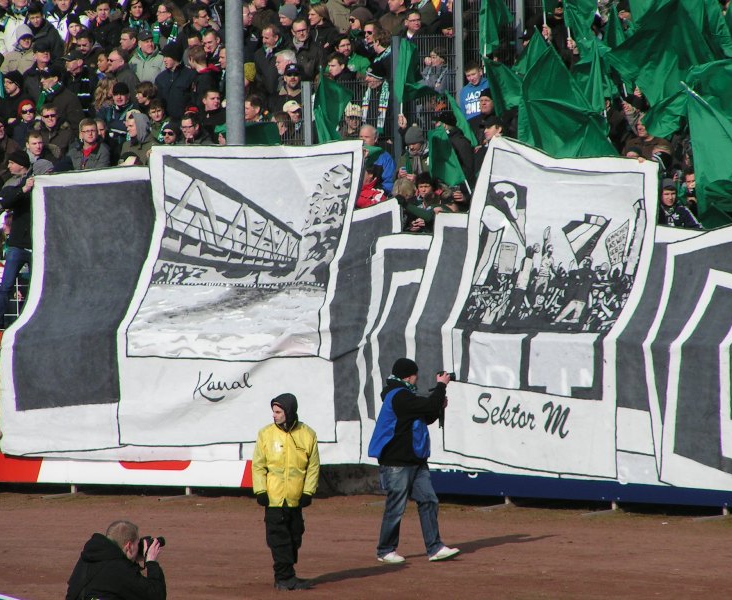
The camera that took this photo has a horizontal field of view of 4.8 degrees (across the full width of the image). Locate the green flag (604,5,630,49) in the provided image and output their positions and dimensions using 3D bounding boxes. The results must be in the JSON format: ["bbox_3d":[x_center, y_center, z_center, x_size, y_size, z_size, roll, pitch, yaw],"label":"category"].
[{"bbox_3d":[2.495,-2.719,87.300,0.260,0.450,0.160,1,7,20],"label":"green flag"}]

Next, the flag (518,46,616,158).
[{"bbox_3d":[2.040,-1.989,88.900,1.000,1.170,0.400,0,3,0],"label":"flag"}]

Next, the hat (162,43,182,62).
[{"bbox_3d":[-1.961,-2.511,89.100,0.190,0.190,0.220,5,9,44],"label":"hat"}]

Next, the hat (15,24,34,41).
[{"bbox_3d":[-3.636,-2.848,93.500,0.200,0.180,0.230,-1,3,-11],"label":"hat"}]

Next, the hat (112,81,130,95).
[{"bbox_3d":[-2.603,-2.259,93.500,0.180,0.145,0.240,0,3,16],"label":"hat"}]

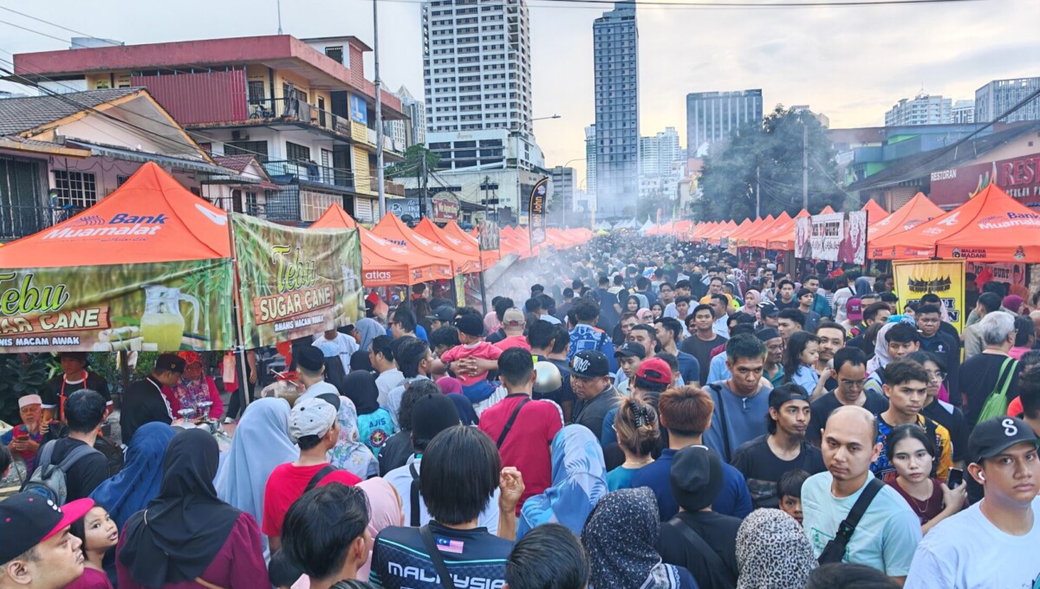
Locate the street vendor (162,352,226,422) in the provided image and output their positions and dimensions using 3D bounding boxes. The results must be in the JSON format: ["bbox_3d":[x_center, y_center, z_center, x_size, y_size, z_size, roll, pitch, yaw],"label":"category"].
[{"bbox_3d":[-2.530,1.137,5.650,0.500,1.560,0.360,-3,5,-14],"label":"street vendor"}]

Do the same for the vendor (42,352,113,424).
[{"bbox_3d":[-3.010,1.175,4.961,0.520,1.630,0.340,-3,5,-24],"label":"vendor"}]

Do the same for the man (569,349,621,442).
[{"bbox_3d":[0.394,1.111,3.558,0.330,1.690,0.480,-6,7,-36],"label":"man"}]

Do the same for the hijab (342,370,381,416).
[{"bbox_3d":[-0.931,0.578,4.200,0.240,0.290,0.270,-2,5,-5],"label":"hijab"}]

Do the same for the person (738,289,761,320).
[{"bbox_3d":[2.556,0.709,7.970,0.440,1.530,0.300,2,6,34],"label":"person"}]

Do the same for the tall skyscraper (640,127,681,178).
[{"bbox_3d":[164.994,-135.367,850.000,52.000,124.000,32.000,-1,5,10],"label":"tall skyscraper"}]

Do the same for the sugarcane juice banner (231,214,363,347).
[{"bbox_3d":[-1.667,-0.136,5.801,0.060,0.920,2.280,-1,3,8],"label":"sugarcane juice banner"}]

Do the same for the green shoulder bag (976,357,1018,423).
[{"bbox_3d":[2.683,0.658,4.100,0.290,0.470,0.140,1,6,30],"label":"green shoulder bag"}]

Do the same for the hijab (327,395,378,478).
[{"bbox_3d":[-0.889,0.712,3.600,0.360,0.430,0.330,-2,5,-5],"label":"hijab"}]

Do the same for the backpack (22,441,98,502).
[{"bbox_3d":[-1.773,0.788,2.750,0.300,0.460,0.230,0,4,18],"label":"backpack"}]

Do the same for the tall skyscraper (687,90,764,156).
[{"bbox_3d":[104.515,-67.712,371.031,37.000,69.000,18.000,-1,5,9],"label":"tall skyscraper"}]

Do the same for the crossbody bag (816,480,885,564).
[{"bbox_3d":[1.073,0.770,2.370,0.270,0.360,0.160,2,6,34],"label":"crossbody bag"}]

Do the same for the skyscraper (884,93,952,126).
[{"bbox_3d":[239.717,-76.011,436.166,23.000,82.300,38.000,-1,4,4],"label":"skyscraper"}]

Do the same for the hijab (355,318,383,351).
[{"bbox_3d":[-1.300,0.384,6.200,0.300,0.400,0.300,0,5,14],"label":"hijab"}]

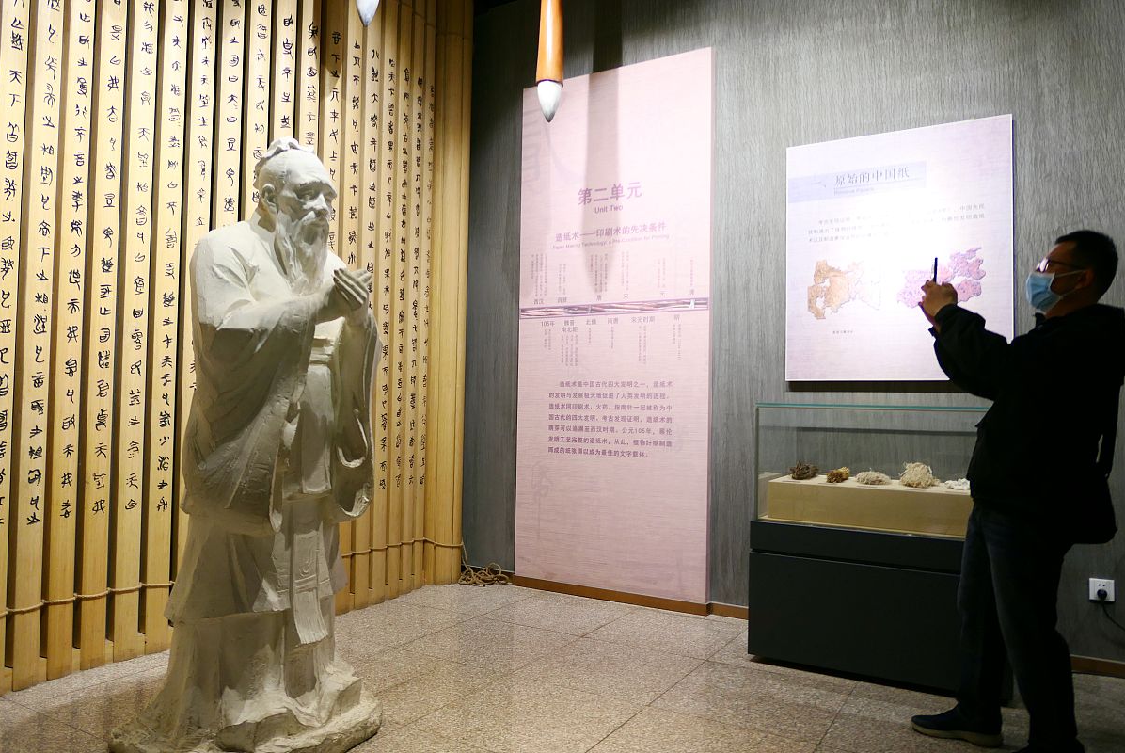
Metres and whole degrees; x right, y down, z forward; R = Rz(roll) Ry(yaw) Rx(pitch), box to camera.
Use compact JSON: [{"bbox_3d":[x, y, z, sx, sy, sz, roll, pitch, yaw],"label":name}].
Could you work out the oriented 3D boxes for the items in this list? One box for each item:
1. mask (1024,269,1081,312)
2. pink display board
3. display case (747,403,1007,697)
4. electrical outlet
[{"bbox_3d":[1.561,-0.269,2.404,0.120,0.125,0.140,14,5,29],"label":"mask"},{"bbox_3d":[0.277,-0.285,4.354,1.197,2.990,0.058,0,-2,29],"label":"pink display board"},{"bbox_3d":[1.406,0.697,3.334,0.991,1.131,0.610,0,-2,29],"label":"display case"},{"bbox_3d":[2.296,0.909,3.199,0.086,0.086,0.014,0,-2,29],"label":"electrical outlet"}]

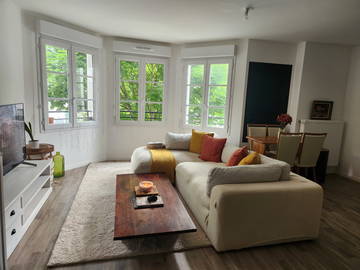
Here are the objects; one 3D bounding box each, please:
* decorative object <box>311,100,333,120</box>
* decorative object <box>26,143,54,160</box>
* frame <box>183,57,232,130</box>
[{"bbox_3d":[2.729,-0.459,4.579,0.480,0.350,0.050,0,10,-15],"label":"decorative object"},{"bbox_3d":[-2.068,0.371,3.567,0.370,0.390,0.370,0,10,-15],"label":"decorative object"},{"bbox_3d":[0.535,-0.846,4.976,1.040,1.460,0.100,8,11,28],"label":"frame"}]

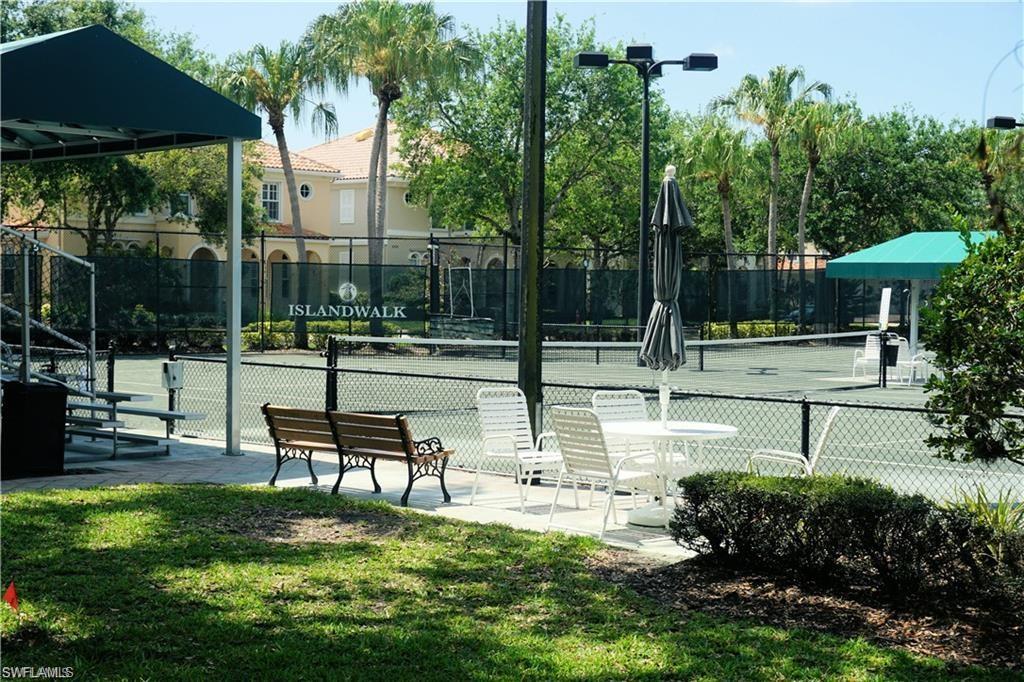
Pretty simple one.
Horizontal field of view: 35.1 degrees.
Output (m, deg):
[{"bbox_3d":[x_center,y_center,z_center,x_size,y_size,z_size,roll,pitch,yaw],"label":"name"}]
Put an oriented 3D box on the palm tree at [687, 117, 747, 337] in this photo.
[{"bbox_3d":[7.782,-4.225,60.881,2.600,8.438,2.600,1,2,0],"label":"palm tree"}]

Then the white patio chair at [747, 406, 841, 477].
[{"bbox_3d":[1.990,0.919,11.450,0.680,0.910,0.570,1,2,15],"label":"white patio chair"}]

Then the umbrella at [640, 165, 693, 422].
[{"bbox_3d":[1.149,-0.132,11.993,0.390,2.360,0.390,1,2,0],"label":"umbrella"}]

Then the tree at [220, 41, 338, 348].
[{"bbox_3d":[-6.621,-4.188,46.375,3.400,8.856,3.400,1,2,0],"label":"tree"}]

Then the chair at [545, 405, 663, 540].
[{"bbox_3d":[0.697,0.906,11.566,0.710,0.900,0.570,-1,2,-45],"label":"chair"}]

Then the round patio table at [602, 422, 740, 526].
[{"bbox_3d":[1.136,0.993,12.025,1.070,0.710,1.070,1,2,0],"label":"round patio table"}]

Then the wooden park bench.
[{"bbox_3d":[-1.300,0.913,13.517,0.570,0.725,1.910,-1,2,-45],"label":"wooden park bench"}]

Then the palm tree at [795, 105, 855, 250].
[{"bbox_3d":[12.123,-4.678,62.868,2.700,9.329,2.700,1,2,0],"label":"palm tree"}]

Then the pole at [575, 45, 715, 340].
[{"bbox_3d":[3.125,-3.019,37.679,3.350,7.230,3.200,1,2,5],"label":"pole"}]

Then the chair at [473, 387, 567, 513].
[{"bbox_3d":[0.104,0.859,12.820,0.570,0.910,0.680,-1,2,-45],"label":"chair"}]

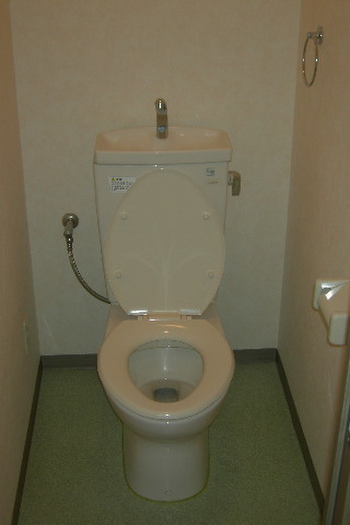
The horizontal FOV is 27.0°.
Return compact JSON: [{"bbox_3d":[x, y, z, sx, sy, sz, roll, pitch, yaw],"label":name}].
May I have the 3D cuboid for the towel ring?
[{"bbox_3d":[0.356,-0.530,1.869,0.046,0.152,0.150,-1,26,-3],"label":"towel ring"}]

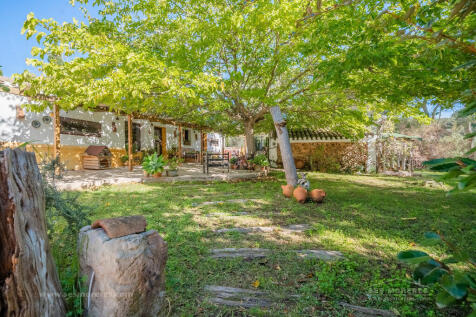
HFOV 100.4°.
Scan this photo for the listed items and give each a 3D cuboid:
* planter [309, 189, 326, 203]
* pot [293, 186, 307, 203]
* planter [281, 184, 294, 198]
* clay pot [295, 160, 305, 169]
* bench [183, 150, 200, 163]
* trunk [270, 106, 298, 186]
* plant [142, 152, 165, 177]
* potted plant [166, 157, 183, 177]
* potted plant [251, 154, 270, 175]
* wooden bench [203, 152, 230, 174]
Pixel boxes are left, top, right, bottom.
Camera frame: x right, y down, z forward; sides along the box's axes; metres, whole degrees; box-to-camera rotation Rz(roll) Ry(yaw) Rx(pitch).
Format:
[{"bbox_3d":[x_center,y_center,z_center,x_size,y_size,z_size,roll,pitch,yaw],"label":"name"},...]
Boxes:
[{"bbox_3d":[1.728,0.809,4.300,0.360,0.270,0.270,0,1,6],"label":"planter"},{"bbox_3d":[1.329,0.787,4.250,0.280,0.350,0.280,0,1,0],"label":"pot"},{"bbox_3d":[1.135,0.749,4.500,0.290,0.300,0.260,0,1,0],"label":"planter"},{"bbox_3d":[3.584,0.348,11.500,0.520,0.500,0.520,0,1,0],"label":"clay pot"},{"bbox_3d":[-3.119,-0.101,13.300,0.500,0.800,1.200,1,1,41],"label":"bench"},{"bbox_3d":[1.253,-0.327,5.400,0.280,2.200,0.280,-12,1,-6],"label":"trunk"},{"bbox_3d":[-2.685,0.200,6.300,0.680,0.750,0.650,0,1,0],"label":"plant"},{"bbox_3d":[-2.081,0.262,6.500,0.500,0.620,0.480,0,1,0],"label":"potted plant"},{"bbox_3d":[0.874,0.221,7.700,0.720,0.720,0.680,0,1,0],"label":"potted plant"},{"bbox_3d":[-0.813,0.172,7.600,0.980,0.800,0.500,0,1,-24],"label":"wooden bench"}]

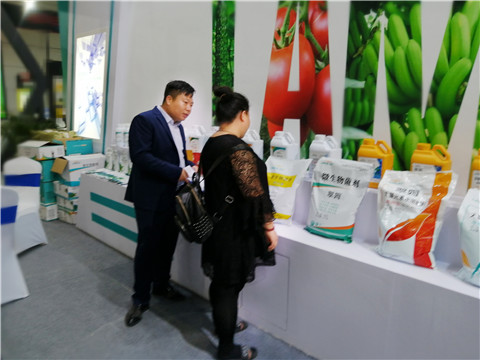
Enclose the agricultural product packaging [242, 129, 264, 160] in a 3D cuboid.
[{"bbox_3d":[0.093,-0.264,3.085,0.157,0.302,0.200,10,13,41],"label":"agricultural product packaging"}]

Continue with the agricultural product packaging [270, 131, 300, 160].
[{"bbox_3d":[0.358,-0.215,2.853,0.157,0.302,0.200,10,13,41],"label":"agricultural product packaging"}]

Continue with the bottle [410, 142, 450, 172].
[{"bbox_3d":[1.145,-0.073,2.166,0.157,0.302,0.200,10,13,41],"label":"bottle"}]

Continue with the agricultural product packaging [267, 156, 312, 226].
[{"bbox_3d":[0.333,0.087,2.609,0.345,0.470,0.130,10,13,41],"label":"agricultural product packaging"}]

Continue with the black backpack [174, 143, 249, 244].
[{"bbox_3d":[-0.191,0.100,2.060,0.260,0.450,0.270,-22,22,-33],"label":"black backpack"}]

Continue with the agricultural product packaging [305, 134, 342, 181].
[{"bbox_3d":[0.619,-0.168,2.625,0.157,0.302,0.200,10,13,41],"label":"agricultural product packaging"}]

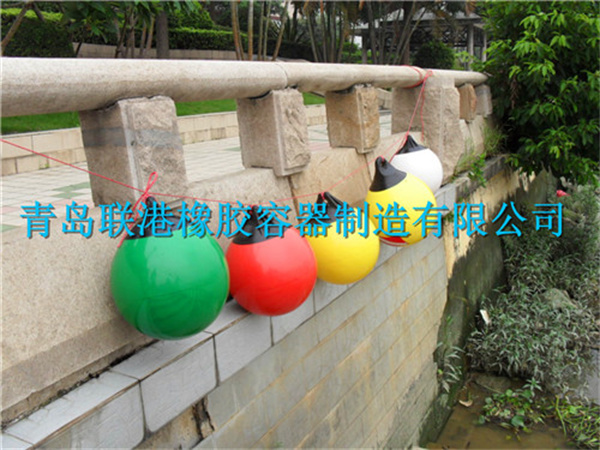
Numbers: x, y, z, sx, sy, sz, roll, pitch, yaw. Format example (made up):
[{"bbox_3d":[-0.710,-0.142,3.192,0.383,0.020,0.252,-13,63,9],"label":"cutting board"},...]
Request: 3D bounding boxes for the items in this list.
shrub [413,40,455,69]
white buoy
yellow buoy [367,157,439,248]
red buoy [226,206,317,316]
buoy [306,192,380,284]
[{"bbox_3d":[4.181,-5.089,19.000,1.310,1.400,1.310,-4,12,0],"label":"shrub"},{"bbox_3d":[0.799,-0.391,4.222,0.380,0.470,0.380,-11,12,0],"label":"white buoy"},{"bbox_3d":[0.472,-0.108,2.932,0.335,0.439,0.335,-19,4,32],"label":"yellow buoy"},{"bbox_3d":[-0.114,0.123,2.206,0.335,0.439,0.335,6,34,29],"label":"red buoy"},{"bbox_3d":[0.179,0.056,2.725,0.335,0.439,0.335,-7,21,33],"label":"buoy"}]

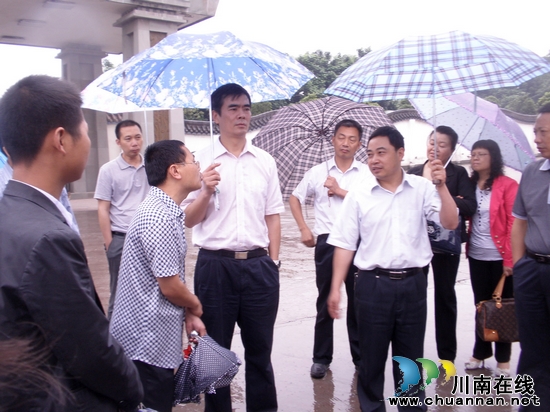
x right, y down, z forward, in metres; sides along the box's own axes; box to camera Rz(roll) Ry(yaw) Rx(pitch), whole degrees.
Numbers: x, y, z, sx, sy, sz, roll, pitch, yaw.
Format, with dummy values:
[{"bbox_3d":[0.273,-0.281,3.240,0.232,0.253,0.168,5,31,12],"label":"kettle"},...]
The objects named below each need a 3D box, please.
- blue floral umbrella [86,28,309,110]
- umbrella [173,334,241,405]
[{"bbox_3d":[-0.265,-0.475,2.320,0.930,0.360,0.930,-3,-2,0],"label":"blue floral umbrella"},{"bbox_3d":[-0.256,0.615,2.220,0.270,0.280,0.220,-3,6,-18],"label":"umbrella"}]

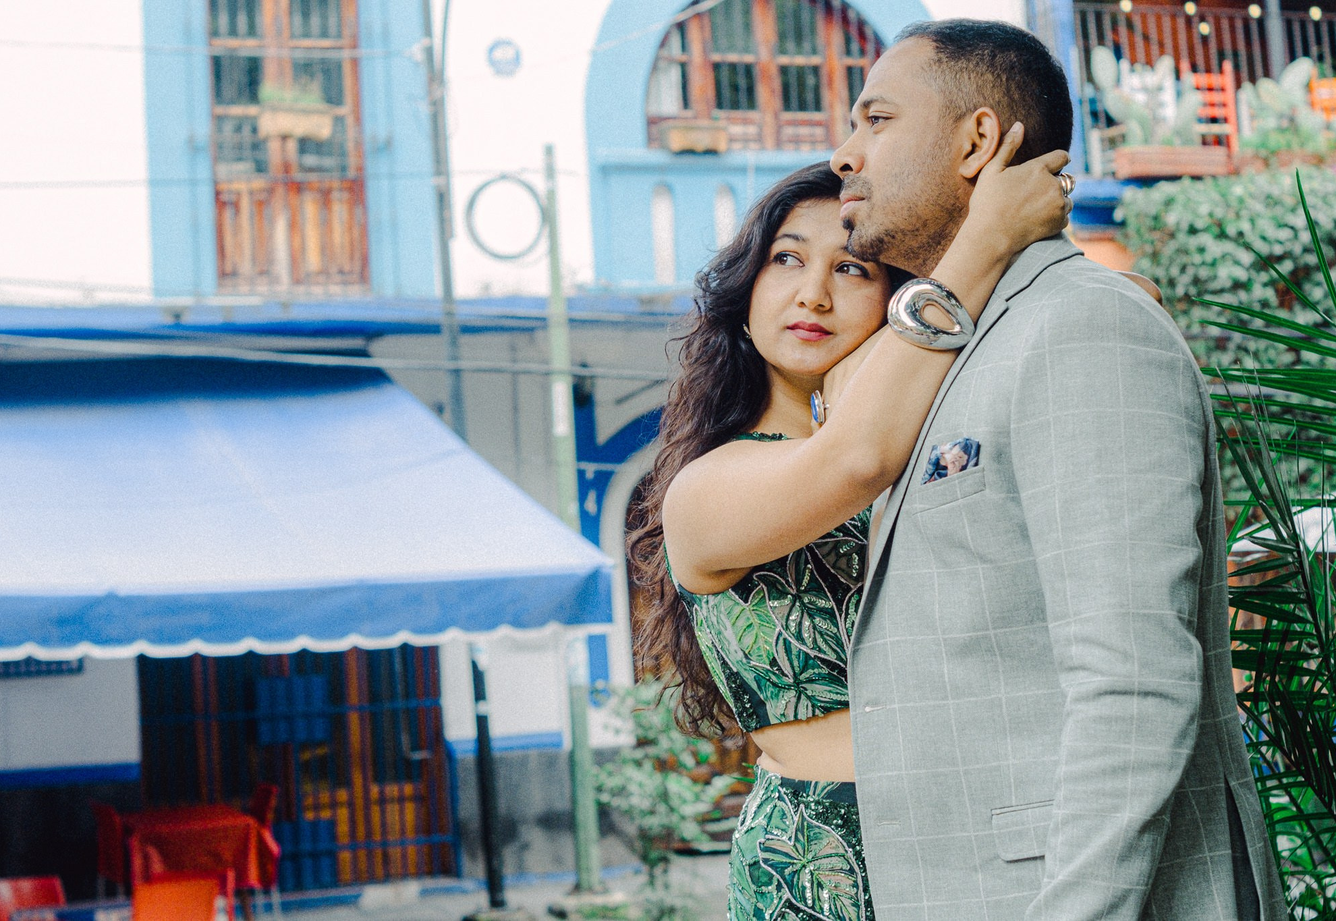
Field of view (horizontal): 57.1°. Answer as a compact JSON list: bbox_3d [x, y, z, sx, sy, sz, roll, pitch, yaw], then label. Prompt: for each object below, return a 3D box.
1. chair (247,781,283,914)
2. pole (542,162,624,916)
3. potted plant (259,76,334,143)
[{"bbox_3d":[-2.984,2.757,8.399,0.550,0.870,0.550,-1,-4,-31],"label":"chair"},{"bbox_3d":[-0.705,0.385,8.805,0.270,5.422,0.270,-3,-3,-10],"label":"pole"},{"bbox_3d":[-2.761,-2.602,9.104,0.517,0.450,0.240,-3,-3,-10],"label":"potted plant"}]

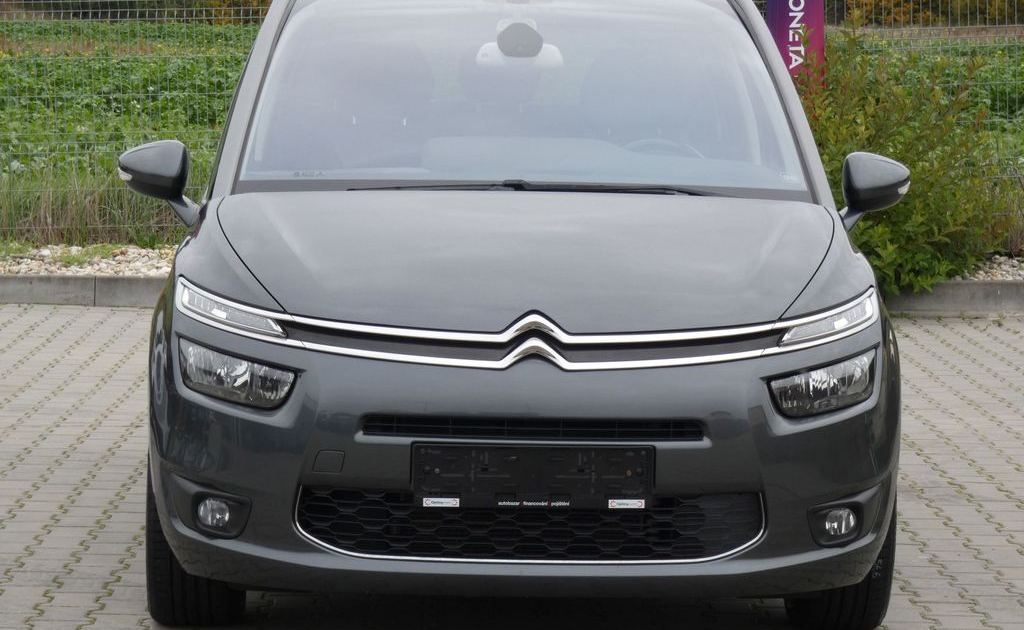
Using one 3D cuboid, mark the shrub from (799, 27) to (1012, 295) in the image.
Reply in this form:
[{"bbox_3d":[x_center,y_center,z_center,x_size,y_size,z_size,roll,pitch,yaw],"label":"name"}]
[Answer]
[{"bbox_3d":[2.123,-0.833,18.400,1.220,1.450,1.150,1,5,-2],"label":"shrub"}]

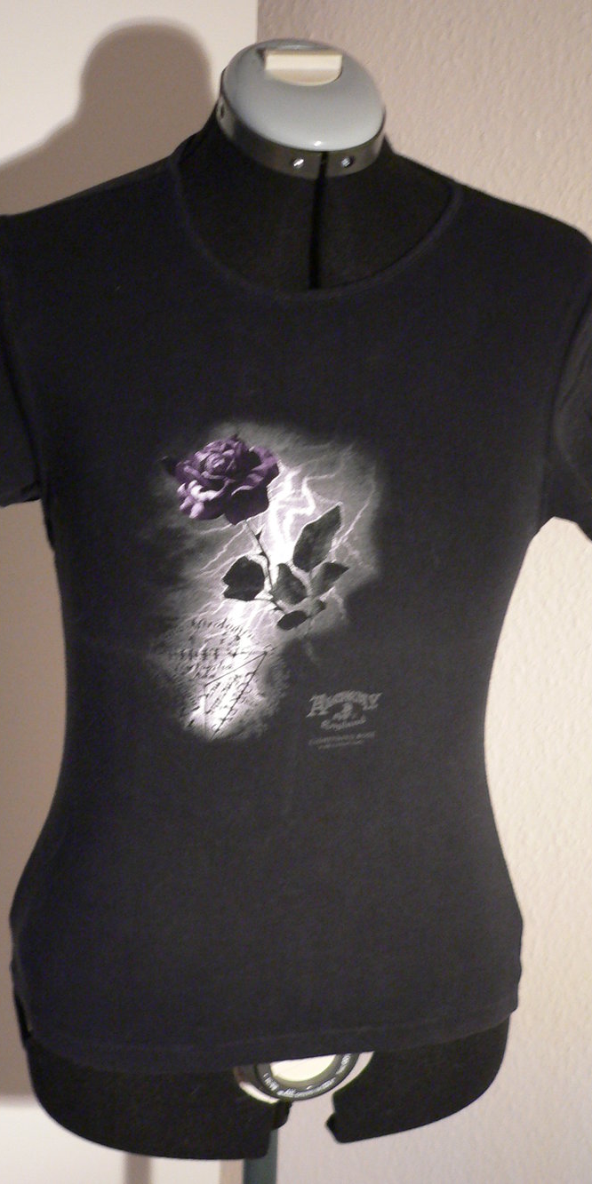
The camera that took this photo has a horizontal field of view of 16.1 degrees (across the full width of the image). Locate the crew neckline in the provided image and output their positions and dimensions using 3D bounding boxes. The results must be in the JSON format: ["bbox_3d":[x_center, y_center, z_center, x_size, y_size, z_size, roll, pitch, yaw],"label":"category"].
[{"bbox_3d":[0.008,-0.238,1.333,0.190,0.097,0.140,-1,16,-11],"label":"crew neckline"}]

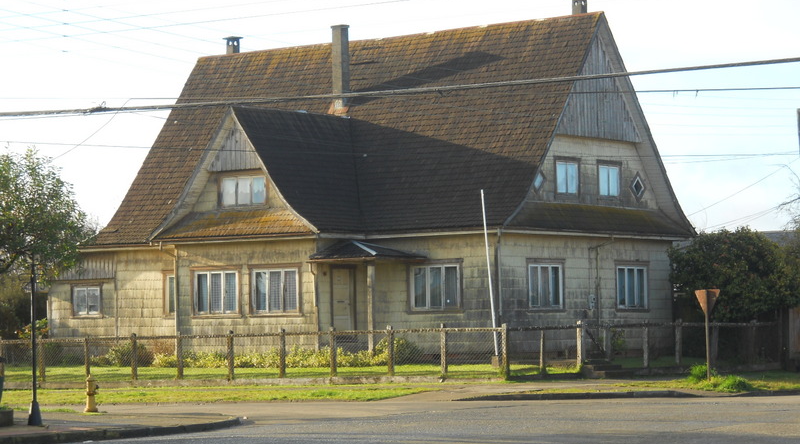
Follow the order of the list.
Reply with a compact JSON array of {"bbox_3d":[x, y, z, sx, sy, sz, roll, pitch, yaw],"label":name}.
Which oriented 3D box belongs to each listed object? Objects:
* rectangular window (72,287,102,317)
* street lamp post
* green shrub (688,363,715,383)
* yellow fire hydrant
[{"bbox_3d":[-10.568,2.691,76.410,1.273,0.978,0.100,-3,-3,37],"label":"rectangular window"},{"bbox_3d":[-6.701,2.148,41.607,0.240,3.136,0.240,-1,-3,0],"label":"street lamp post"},{"bbox_3d":[7.110,3.555,53.500,0.600,0.470,0.520,-1,-3,0],"label":"green shrub"},{"bbox_3d":[-6.569,3.628,48.200,0.300,0.808,0.270,-1,-3,6],"label":"yellow fire hydrant"}]

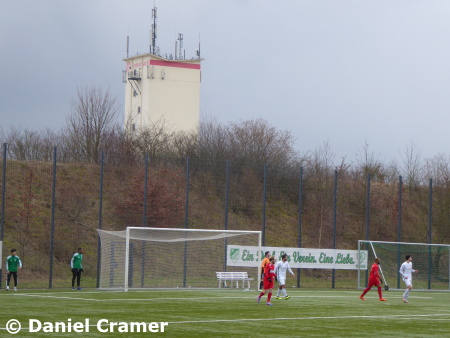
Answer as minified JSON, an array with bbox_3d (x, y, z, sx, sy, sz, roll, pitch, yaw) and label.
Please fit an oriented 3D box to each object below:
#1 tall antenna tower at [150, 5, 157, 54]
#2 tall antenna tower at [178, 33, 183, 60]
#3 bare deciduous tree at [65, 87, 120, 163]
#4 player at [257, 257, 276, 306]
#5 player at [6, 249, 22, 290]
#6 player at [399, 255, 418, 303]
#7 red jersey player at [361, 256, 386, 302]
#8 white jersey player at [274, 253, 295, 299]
[{"bbox_3d":[-12.291,-24.081,238.000,1.000,8.600,1.000,3,-4,-28],"label":"tall antenna tower"},{"bbox_3d":[-7.843,-21.538,243.000,0.850,4.800,0.850,3,-4,-28],"label":"tall antenna tower"},{"bbox_3d":[-7.688,-2.553,80.000,3.300,4.500,3.200,2,-3,0],"label":"bare deciduous tree"},{"bbox_3d":[1.498,3.941,48.600,0.680,1.710,0.560,-1,-4,37],"label":"player"},{"bbox_3d":[-8.474,4.070,55.500,0.650,1.670,0.420,2,-3,-12],"label":"player"},{"bbox_3d":[7.047,4.224,52.800,0.680,1.820,0.520,-1,-4,35],"label":"player"},{"bbox_3d":[5.838,4.356,54.200,1.050,1.690,0.520,2,-3,-12],"label":"red jersey player"},{"bbox_3d":[2.300,4.187,53.300,0.650,1.760,0.580,-1,-4,38],"label":"white jersey player"}]

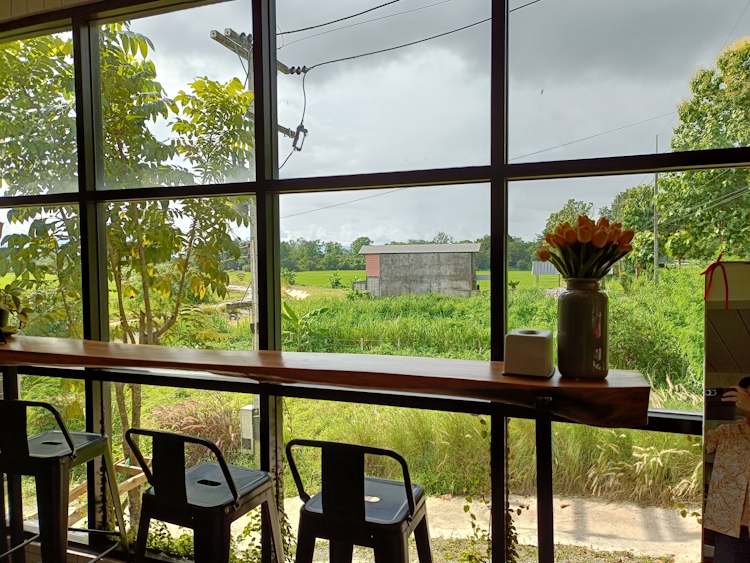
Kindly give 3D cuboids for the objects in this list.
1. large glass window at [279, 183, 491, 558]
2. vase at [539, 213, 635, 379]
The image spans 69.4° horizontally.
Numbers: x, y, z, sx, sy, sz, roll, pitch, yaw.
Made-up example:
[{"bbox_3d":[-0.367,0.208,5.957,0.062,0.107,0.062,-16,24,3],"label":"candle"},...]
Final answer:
[{"bbox_3d":[0.001,0.404,2.125,0.910,1.560,0.080,0,2,20],"label":"large glass window"},{"bbox_3d":[0.641,0.043,1.661,0.291,0.486,0.277,0,2,21],"label":"vase"}]

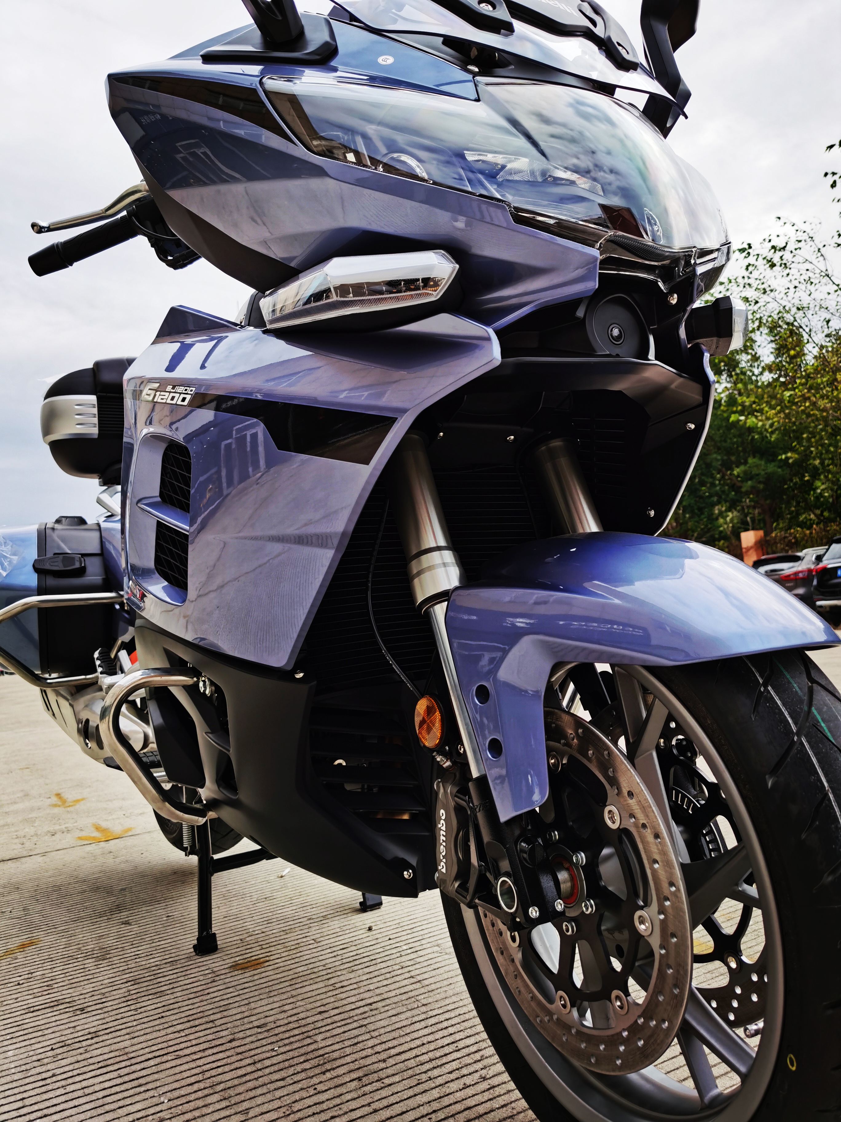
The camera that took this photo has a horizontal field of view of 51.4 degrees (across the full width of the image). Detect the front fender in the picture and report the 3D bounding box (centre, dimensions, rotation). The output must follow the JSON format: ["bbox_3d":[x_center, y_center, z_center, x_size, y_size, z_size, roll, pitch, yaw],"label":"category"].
[{"bbox_3d":[0.185,0.100,0.824,0.246,0.275,0.473,-3,-5,-30],"label":"front fender"}]

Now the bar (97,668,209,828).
[{"bbox_3d":[-0.358,0.256,1.224,0.155,0.223,0.095,-3,-5,-30],"label":"bar"}]

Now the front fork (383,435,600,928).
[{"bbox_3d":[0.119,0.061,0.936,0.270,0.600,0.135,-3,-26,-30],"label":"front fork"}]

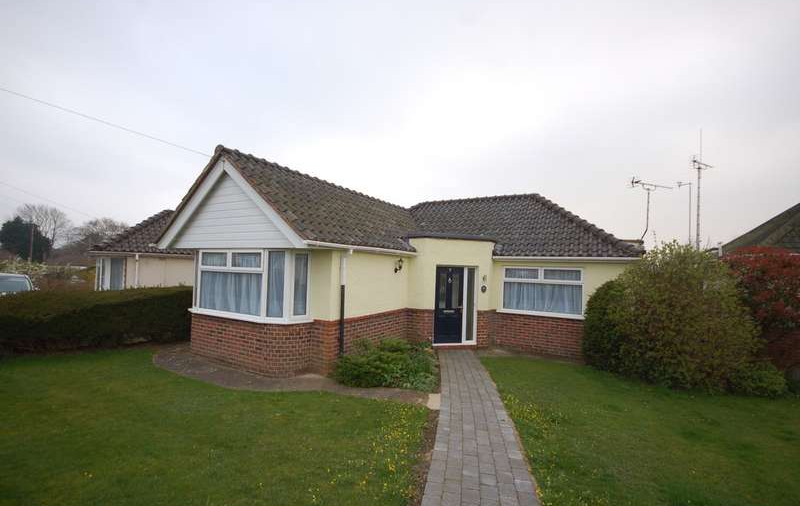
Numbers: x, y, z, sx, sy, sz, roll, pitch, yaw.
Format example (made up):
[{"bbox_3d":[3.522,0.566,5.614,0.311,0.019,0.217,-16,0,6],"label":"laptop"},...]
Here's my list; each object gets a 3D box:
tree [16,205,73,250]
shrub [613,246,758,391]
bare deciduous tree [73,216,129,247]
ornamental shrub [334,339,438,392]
[{"bbox_3d":[-55.850,-2.572,52.083,7.500,10.400,7.500,-1,-3,43],"label":"tree"},{"bbox_3d":[5.609,1.211,6.821,2.100,2.650,1.900,0,-3,32],"label":"shrub"},{"bbox_3d":[-55.461,-1.807,62.060,8.000,9.700,8.000,4,-3,-42],"label":"bare deciduous tree"},{"bbox_3d":[-0.208,2.044,6.372,1.750,0.600,1.600,2,-2,-3],"label":"ornamental shrub"}]

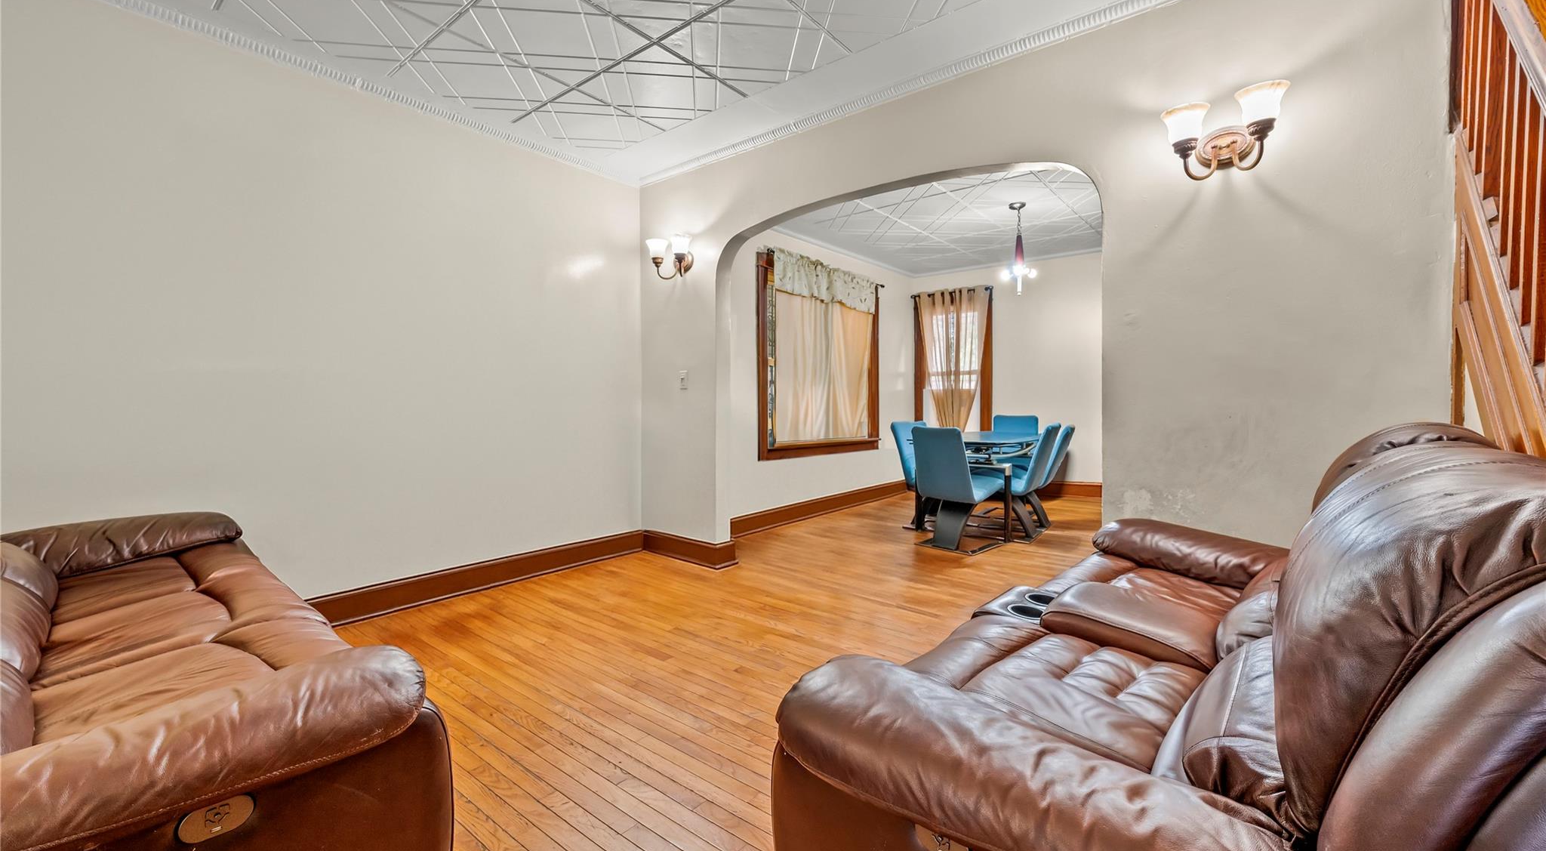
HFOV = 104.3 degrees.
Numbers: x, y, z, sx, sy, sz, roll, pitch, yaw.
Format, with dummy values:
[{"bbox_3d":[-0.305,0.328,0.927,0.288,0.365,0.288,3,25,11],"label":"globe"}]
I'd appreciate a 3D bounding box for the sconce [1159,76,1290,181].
[{"bbox_3d":[1.596,-1.016,2.133,0.361,0.248,0.221,1,3,38],"label":"sconce"}]

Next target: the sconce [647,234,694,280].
[{"bbox_3d":[-0.639,-1.077,3.896,0.361,0.248,0.221,1,3,38],"label":"sconce"}]

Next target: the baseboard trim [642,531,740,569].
[{"bbox_3d":[-0.598,0.836,4.168,0.802,0.150,0.210,1,3,38],"label":"baseboard trim"}]

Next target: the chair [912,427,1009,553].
[{"bbox_3d":[1.371,0.443,4.441,0.613,0.887,0.462,-2,3,-42],"label":"chair"}]

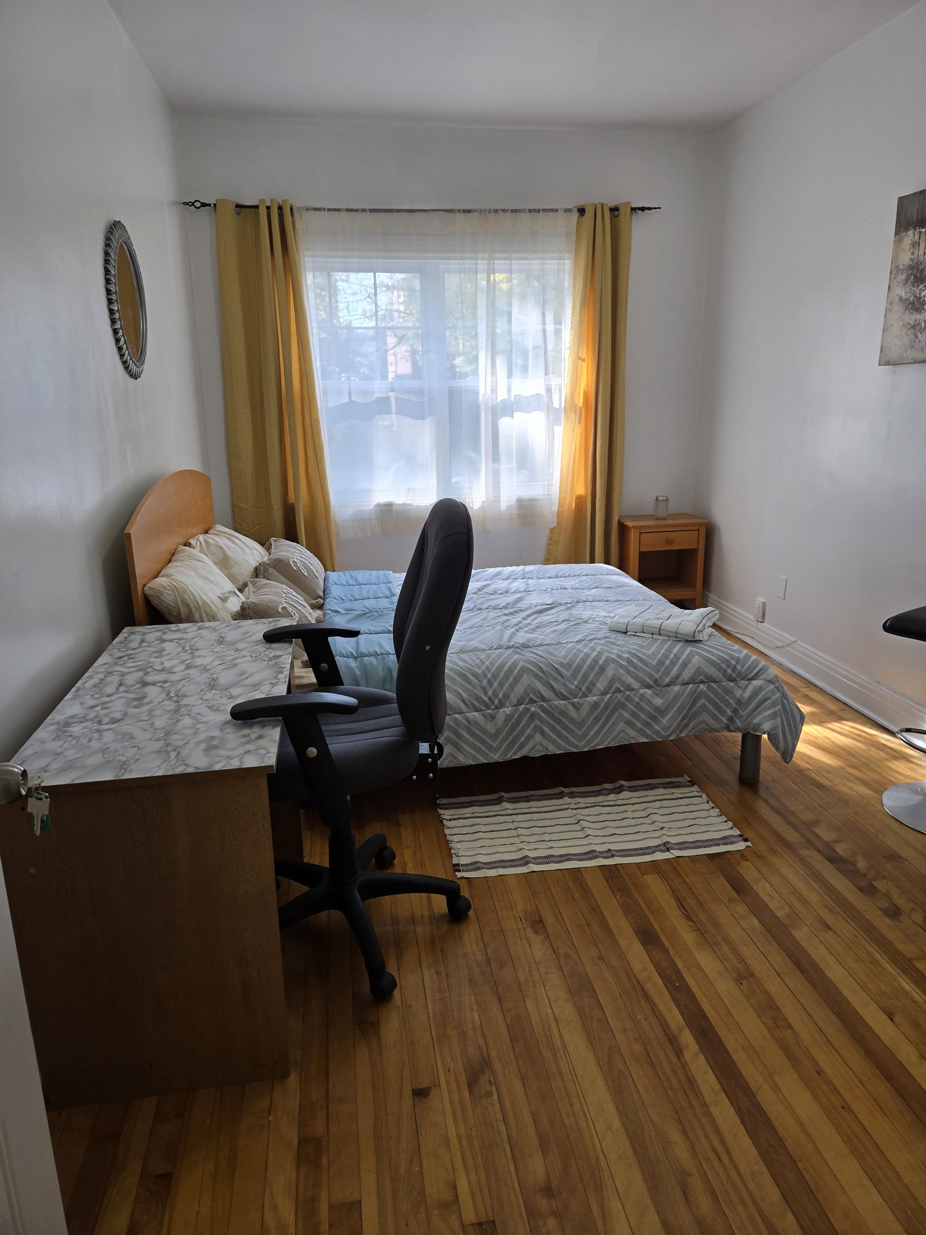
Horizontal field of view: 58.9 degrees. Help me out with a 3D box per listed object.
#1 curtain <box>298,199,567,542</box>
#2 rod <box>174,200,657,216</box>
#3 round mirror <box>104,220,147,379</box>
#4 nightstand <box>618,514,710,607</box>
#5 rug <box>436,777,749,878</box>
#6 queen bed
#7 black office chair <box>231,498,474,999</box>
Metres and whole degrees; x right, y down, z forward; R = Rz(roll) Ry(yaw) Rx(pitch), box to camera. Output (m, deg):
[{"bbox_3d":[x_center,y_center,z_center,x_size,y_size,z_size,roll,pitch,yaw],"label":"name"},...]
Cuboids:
[{"bbox_3d":[-0.117,-1.358,4.693,1.571,1.786,0.083,-3,16,-8],"label":"curtain"},{"bbox_3d":[-0.168,-2.217,4.443,2.602,0.058,0.076,-3,16,-8],"label":"rod"},{"bbox_3d":[-1.202,-1.147,2.971,0.031,0.528,0.521,-3,16,-8],"label":"round mirror"},{"bbox_3d":[1.221,-0.299,5.050,0.479,0.606,0.396,-3,16,-8],"label":"nightstand"},{"bbox_3d":[0.402,0.671,2.719,0.942,0.013,0.503,-3,16,-8],"label":"rug"},{"bbox_3d":[-0.041,-0.070,3.395,2.161,1.087,1.717,-3,16,-8],"label":"queen bed"},{"bbox_3d":[-0.262,0.282,2.040,0.607,1.144,0.632,-2,16,-6],"label":"black office chair"}]

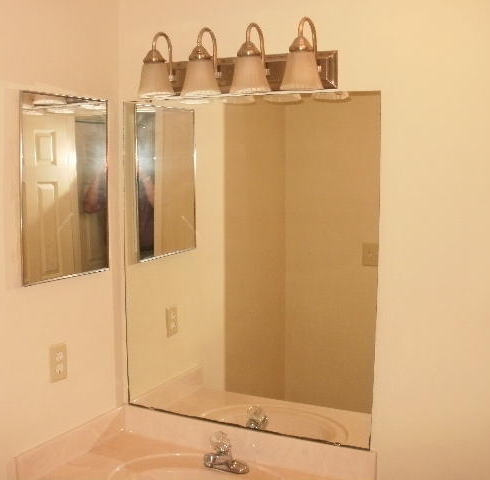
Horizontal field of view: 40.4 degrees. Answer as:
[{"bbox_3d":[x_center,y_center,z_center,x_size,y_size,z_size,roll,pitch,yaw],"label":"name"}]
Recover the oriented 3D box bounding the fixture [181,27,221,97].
[{"bbox_3d":[-0.125,-0.543,2.006,0.120,0.209,0.158,4,8,27],"label":"fixture"}]

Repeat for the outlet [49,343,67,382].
[{"bbox_3d":[-0.588,0.391,2.100,0.009,0.115,0.071,4,8,27],"label":"outlet"}]

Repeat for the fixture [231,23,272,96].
[{"bbox_3d":[0.022,-0.533,1.931,0.120,0.209,0.158,4,8,27],"label":"fixture"}]

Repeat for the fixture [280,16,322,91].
[{"bbox_3d":[0.169,-0.524,1.855,0.120,0.209,0.158,4,8,27],"label":"fixture"}]

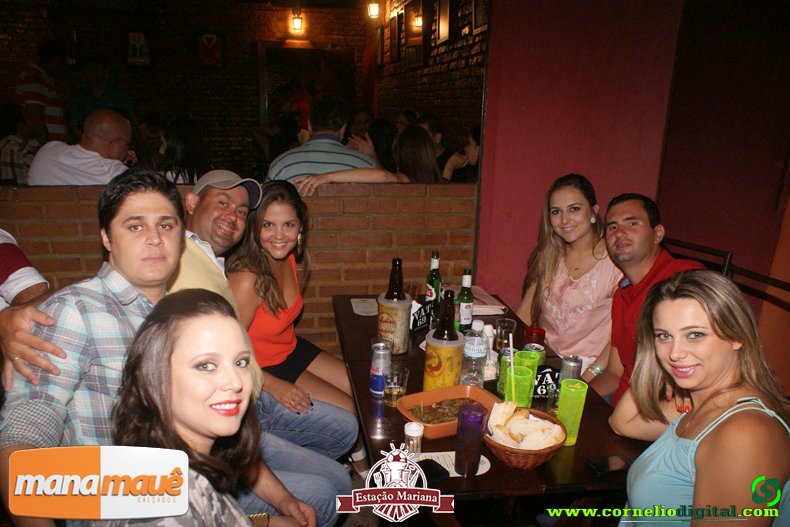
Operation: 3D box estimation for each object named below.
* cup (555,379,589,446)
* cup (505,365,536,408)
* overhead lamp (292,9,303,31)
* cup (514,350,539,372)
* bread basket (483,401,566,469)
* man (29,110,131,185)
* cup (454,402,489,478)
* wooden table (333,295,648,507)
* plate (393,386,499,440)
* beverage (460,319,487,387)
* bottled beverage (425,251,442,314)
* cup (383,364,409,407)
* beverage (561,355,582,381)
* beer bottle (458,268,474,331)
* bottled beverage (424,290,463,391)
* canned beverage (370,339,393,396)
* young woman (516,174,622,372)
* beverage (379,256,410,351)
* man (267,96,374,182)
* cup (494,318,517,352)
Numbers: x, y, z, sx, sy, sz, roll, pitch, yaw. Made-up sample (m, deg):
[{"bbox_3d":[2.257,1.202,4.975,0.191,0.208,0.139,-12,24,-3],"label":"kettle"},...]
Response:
[{"bbox_3d":[0.416,0.353,1.398,0.064,0.145,0.064,2,14,0],"label":"cup"},{"bbox_3d":[0.306,0.340,1.480,0.063,0.153,0.063,2,15,0],"label":"cup"},{"bbox_3d":[-1.275,-3.191,7.750,0.130,0.270,0.140,-1,16,-10],"label":"overhead lamp"},{"bbox_3d":[0.343,0.318,1.565,0.063,0.153,0.063,2,15,0],"label":"cup"},{"bbox_3d":[0.297,0.406,1.360,0.186,0.090,0.186,-1,16,-10],"label":"bread basket"},{"bbox_3d":[-1.373,-0.112,2.932,0.540,1.270,0.780,15,19,40],"label":"man"},{"bbox_3d":[0.166,0.387,1.296,0.063,0.153,0.063,2,15,0],"label":"cup"},{"bbox_3d":[0.177,0.664,1.954,0.689,0.750,1.261,0,16,-11],"label":"wooden table"},{"bbox_3d":[0.141,0.381,1.507,0.250,0.050,0.157,-5,17,-24],"label":"plate"},{"bbox_3d":[0.228,0.256,1.676,0.064,0.206,0.064,-1,16,-10],"label":"beverage"},{"bbox_3d":[0.153,0.064,2.329,0.060,0.222,0.060,-1,16,-10],"label":"bottled beverage"},{"bbox_3d":[0.002,0.323,1.567,0.068,0.090,0.068,2,14,-1],"label":"cup"},{"bbox_3d":[0.467,0.315,1.580,0.054,0.135,0.054,2,14,0],"label":"beverage"},{"bbox_3d":[0.250,0.132,2.090,0.058,0.225,0.058,2,14,0],"label":"beer bottle"},{"bbox_3d":[0.138,0.219,1.583,0.104,0.295,0.104,2,14,0],"label":"bottled beverage"},{"bbox_3d":[-0.036,0.289,1.607,0.054,0.135,0.054,2,14,0],"label":"canned beverage"},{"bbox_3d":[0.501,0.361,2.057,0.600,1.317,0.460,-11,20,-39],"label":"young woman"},{"bbox_3d":[0.002,0.134,1.901,0.110,0.295,0.110,2,14,0],"label":"beverage"},{"bbox_3d":[-0.368,-0.197,3.124,0.540,1.300,0.750,3,14,2],"label":"man"},{"bbox_3d":[0.362,0.239,1.965,0.069,0.092,0.069,2,15,0],"label":"cup"}]

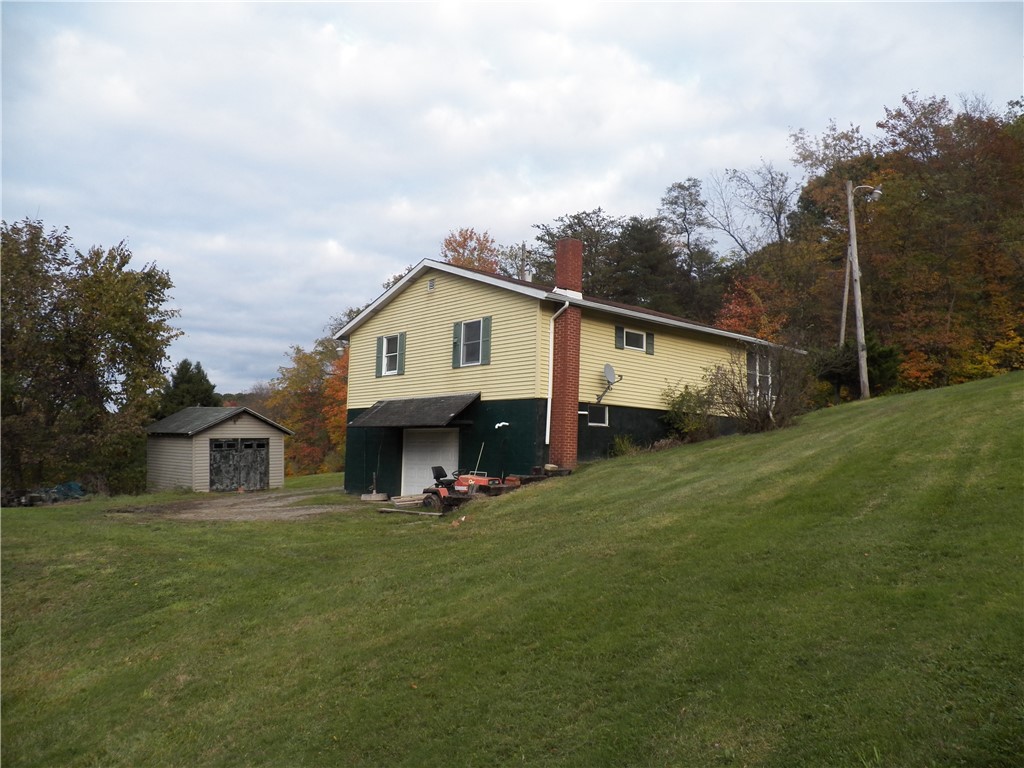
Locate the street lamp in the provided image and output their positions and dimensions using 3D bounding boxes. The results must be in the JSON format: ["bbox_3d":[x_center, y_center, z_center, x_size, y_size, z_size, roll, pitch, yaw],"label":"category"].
[{"bbox_3d":[12.006,-3.286,28.374,1.200,7.593,0.500,1,-6,6],"label":"street lamp"}]

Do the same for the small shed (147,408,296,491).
[{"bbox_3d":[-12.643,2.763,35.335,4.350,3.400,5.600,7,-8,-42],"label":"small shed"}]

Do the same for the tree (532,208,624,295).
[{"bbox_3d":[4.210,-3.653,50.718,6.000,14.566,6.000,1,-6,5],"label":"tree"}]

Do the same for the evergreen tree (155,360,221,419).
[{"bbox_3d":[-21.232,2.577,55.426,5.200,8.637,5.000,4,-6,-21],"label":"evergreen tree"}]

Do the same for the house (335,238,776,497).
[{"bbox_3d":[1.656,0.285,27.433,11.800,6.900,10.050,7,-8,-42],"label":"house"}]

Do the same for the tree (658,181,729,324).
[{"bbox_3d":[10.660,-4.876,48.733,4.400,14.871,4.400,0,-6,12],"label":"tree"}]

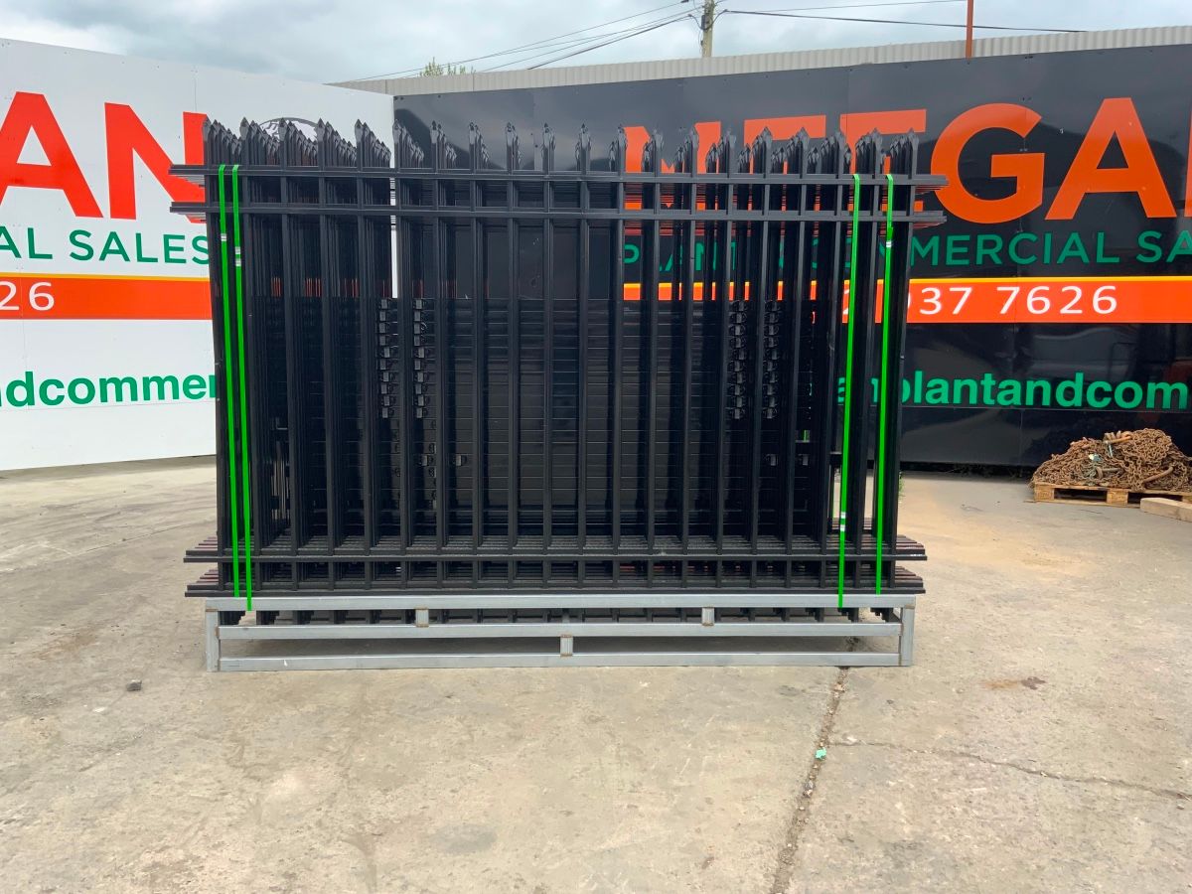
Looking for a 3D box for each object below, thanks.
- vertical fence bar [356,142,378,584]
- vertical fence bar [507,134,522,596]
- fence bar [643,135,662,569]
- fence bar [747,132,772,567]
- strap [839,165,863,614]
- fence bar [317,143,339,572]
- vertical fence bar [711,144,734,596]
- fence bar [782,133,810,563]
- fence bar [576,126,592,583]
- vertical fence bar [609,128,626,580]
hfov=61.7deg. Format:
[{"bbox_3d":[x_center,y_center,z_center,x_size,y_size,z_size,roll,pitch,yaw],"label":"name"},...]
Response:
[{"bbox_3d":[-0.939,-0.263,4.048,0.027,2.054,0.027,0,7,-2],"label":"vertical fence bar"},{"bbox_3d":[-0.353,-0.261,4.074,0.027,2.054,0.027,0,7,-2],"label":"vertical fence bar"},{"bbox_3d":[0.234,-0.259,4.099,0.027,2.054,0.027,0,7,-2],"label":"fence bar"},{"bbox_3d":[0.674,-0.258,4.118,0.027,2.054,0.027,0,7,-2],"label":"fence bar"},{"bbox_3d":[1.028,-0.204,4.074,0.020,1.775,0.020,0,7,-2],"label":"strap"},{"bbox_3d":[-1.086,-0.263,4.042,0.027,2.054,0.027,0,7,-2],"label":"fence bar"},{"bbox_3d":[0.527,-0.258,4.112,0.027,2.054,0.027,0,7,-2],"label":"vertical fence bar"},{"bbox_3d":[0.820,-0.258,4.125,0.027,2.054,0.027,0,7,-2],"label":"fence bar"},{"bbox_3d":[-0.059,-0.260,4.086,0.027,2.054,0.027,0,7,-2],"label":"fence bar"},{"bbox_3d":[0.087,-0.260,4.093,0.027,2.054,0.027,0,7,-2],"label":"vertical fence bar"}]

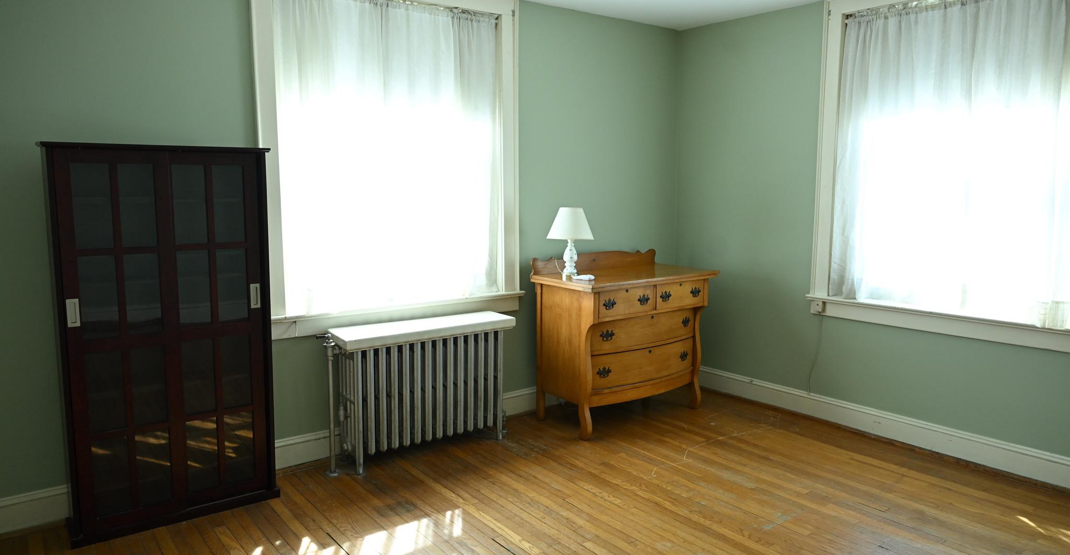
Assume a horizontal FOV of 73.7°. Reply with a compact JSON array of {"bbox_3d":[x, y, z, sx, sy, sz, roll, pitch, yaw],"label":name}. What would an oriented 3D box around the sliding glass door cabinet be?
[{"bbox_3d":[-1.558,0.243,3.048,0.815,1.575,0.250,-5,9,-36],"label":"sliding glass door cabinet"}]

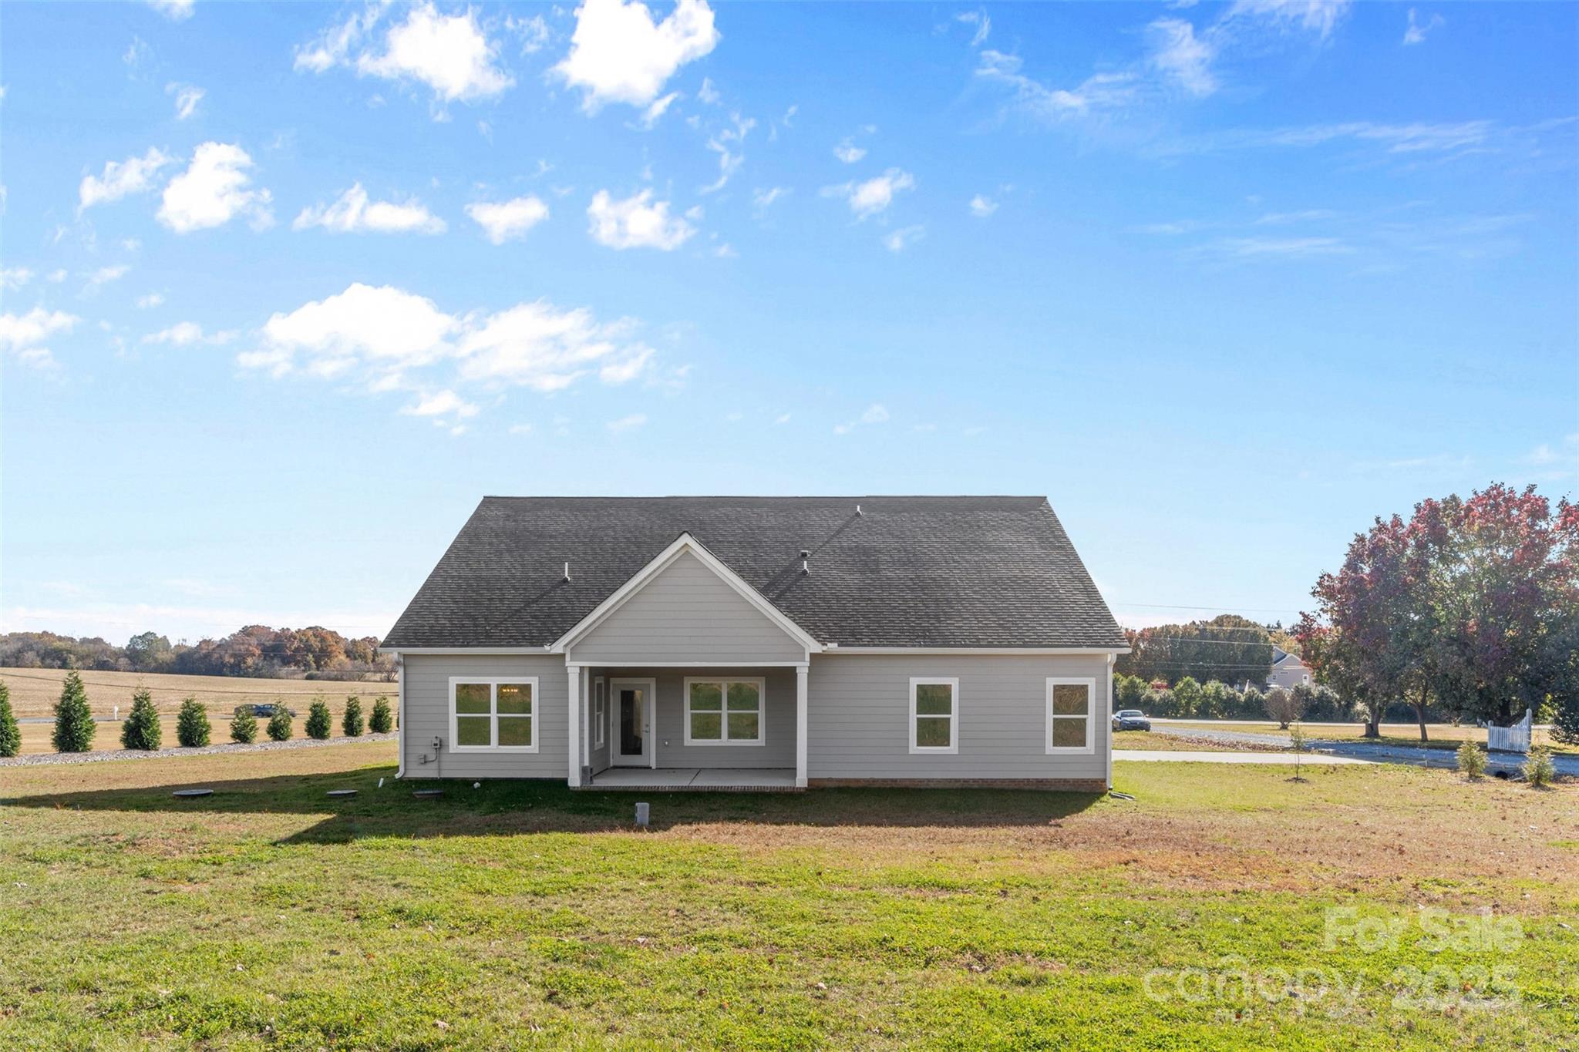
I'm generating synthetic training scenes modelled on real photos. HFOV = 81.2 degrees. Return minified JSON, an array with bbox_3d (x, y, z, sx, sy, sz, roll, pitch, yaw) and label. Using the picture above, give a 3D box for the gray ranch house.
[{"bbox_3d":[-0.730,2.780,26.200,16.300,7.300,13.000,0,-7,0],"label":"gray ranch house"}]

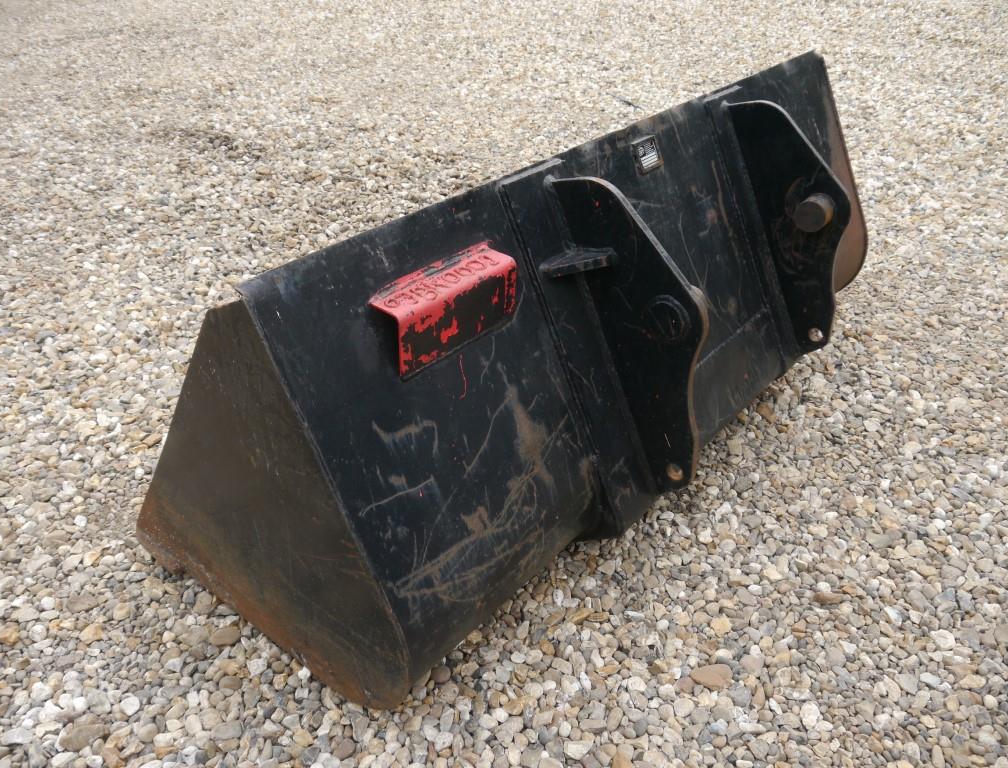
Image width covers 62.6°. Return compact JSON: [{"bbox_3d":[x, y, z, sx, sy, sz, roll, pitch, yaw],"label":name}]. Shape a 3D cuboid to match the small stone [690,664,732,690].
[{"bbox_3d":[0.369,0.522,1.473,0.070,0.028,0.046,4,32,11],"label":"small stone"}]

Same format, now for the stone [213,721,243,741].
[{"bbox_3d":[-0.523,0.655,1.567,0.055,0.027,0.036,-10,31,-10],"label":"stone"}]

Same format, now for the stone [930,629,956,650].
[{"bbox_3d":[0.812,0.472,1.530,0.043,0.027,0.046,26,41,37],"label":"stone"}]

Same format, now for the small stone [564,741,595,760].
[{"bbox_3d":[0.136,0.657,1.486,0.052,0.026,0.035,-3,30,2],"label":"small stone"}]

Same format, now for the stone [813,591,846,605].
[{"bbox_3d":[0.693,0.456,1.769,0.059,0.022,0.029,0,30,7],"label":"stone"}]

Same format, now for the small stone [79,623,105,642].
[{"bbox_3d":[-0.800,0.482,1.606,0.042,0.026,0.044,-26,39,-34],"label":"small stone"}]

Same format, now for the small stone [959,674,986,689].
[{"bbox_3d":[0.820,0.520,1.449,0.045,0.016,0.025,0,31,4],"label":"small stone"}]

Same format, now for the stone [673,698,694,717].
[{"bbox_3d":[0.308,0.555,1.421,0.036,0.018,0.030,-7,32,-8],"label":"stone"}]

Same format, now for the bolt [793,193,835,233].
[{"bbox_3d":[0.773,-0.428,2.064,0.079,0.079,0.071,21,38,33],"label":"bolt"}]

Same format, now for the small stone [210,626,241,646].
[{"bbox_3d":[-0.536,0.483,1.590,0.054,0.027,0.043,-21,36,-28],"label":"small stone"}]

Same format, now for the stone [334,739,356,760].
[{"bbox_3d":[-0.263,0.605,1.372,0.039,0.021,0.034,-25,38,-33],"label":"stone"}]

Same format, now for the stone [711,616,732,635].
[{"bbox_3d":[0.413,0.459,1.574,0.039,0.023,0.036,1,31,4],"label":"stone"}]

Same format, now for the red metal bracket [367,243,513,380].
[{"bbox_3d":[-0.102,-0.138,1.518,0.070,0.130,0.308,24,40,34],"label":"red metal bracket"}]

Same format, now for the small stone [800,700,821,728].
[{"bbox_3d":[0.563,0.608,1.522,0.035,0.030,0.056,2,31,10],"label":"small stone"}]

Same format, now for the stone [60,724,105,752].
[{"bbox_3d":[-0.797,0.672,1.570,0.081,0.034,0.044,-15,32,-18],"label":"stone"}]

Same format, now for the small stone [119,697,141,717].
[{"bbox_3d":[-0.736,0.634,1.629,0.039,0.028,0.036,8,32,20],"label":"small stone"}]

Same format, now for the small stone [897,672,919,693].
[{"bbox_3d":[0.706,0.524,1.450,0.038,0.024,0.041,-15,33,-20],"label":"small stone"}]

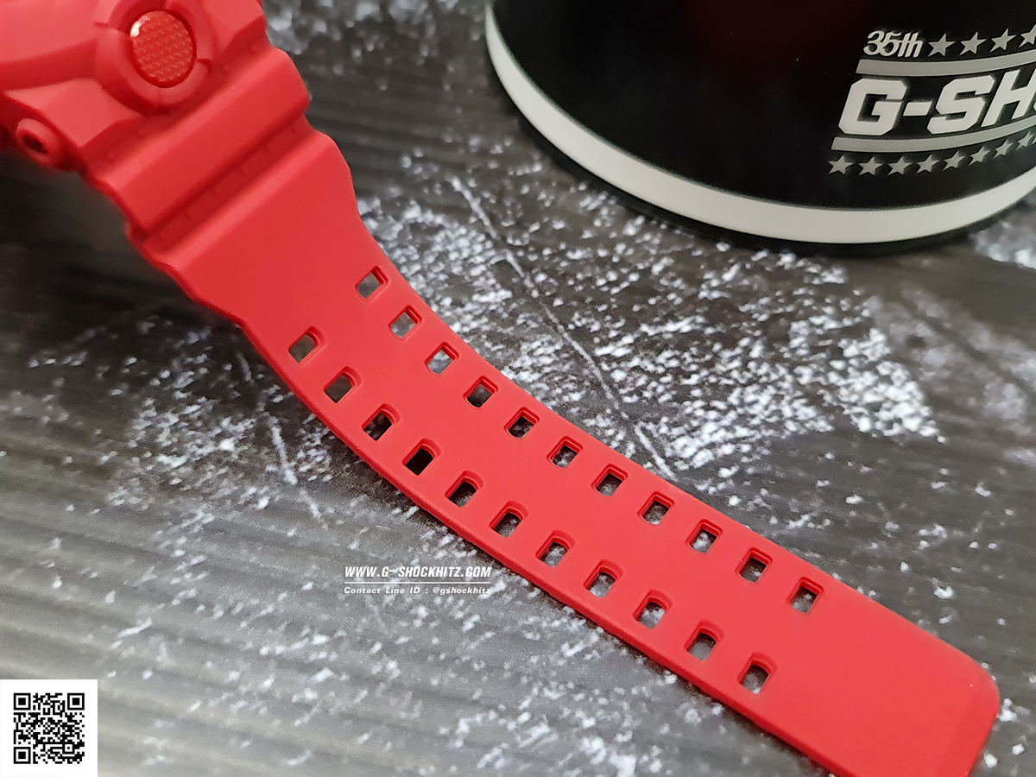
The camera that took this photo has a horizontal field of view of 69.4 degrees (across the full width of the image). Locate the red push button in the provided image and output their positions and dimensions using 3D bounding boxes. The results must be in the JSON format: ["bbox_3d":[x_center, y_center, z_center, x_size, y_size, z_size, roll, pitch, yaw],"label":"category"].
[{"bbox_3d":[-0.035,-0.033,0.073,0.003,0.007,0.007,29,66,30],"label":"red push button"}]

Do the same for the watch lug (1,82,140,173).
[{"bbox_3d":[-0.043,-0.027,0.072,0.006,0.007,0.008,29,66,30],"label":"watch lug"}]

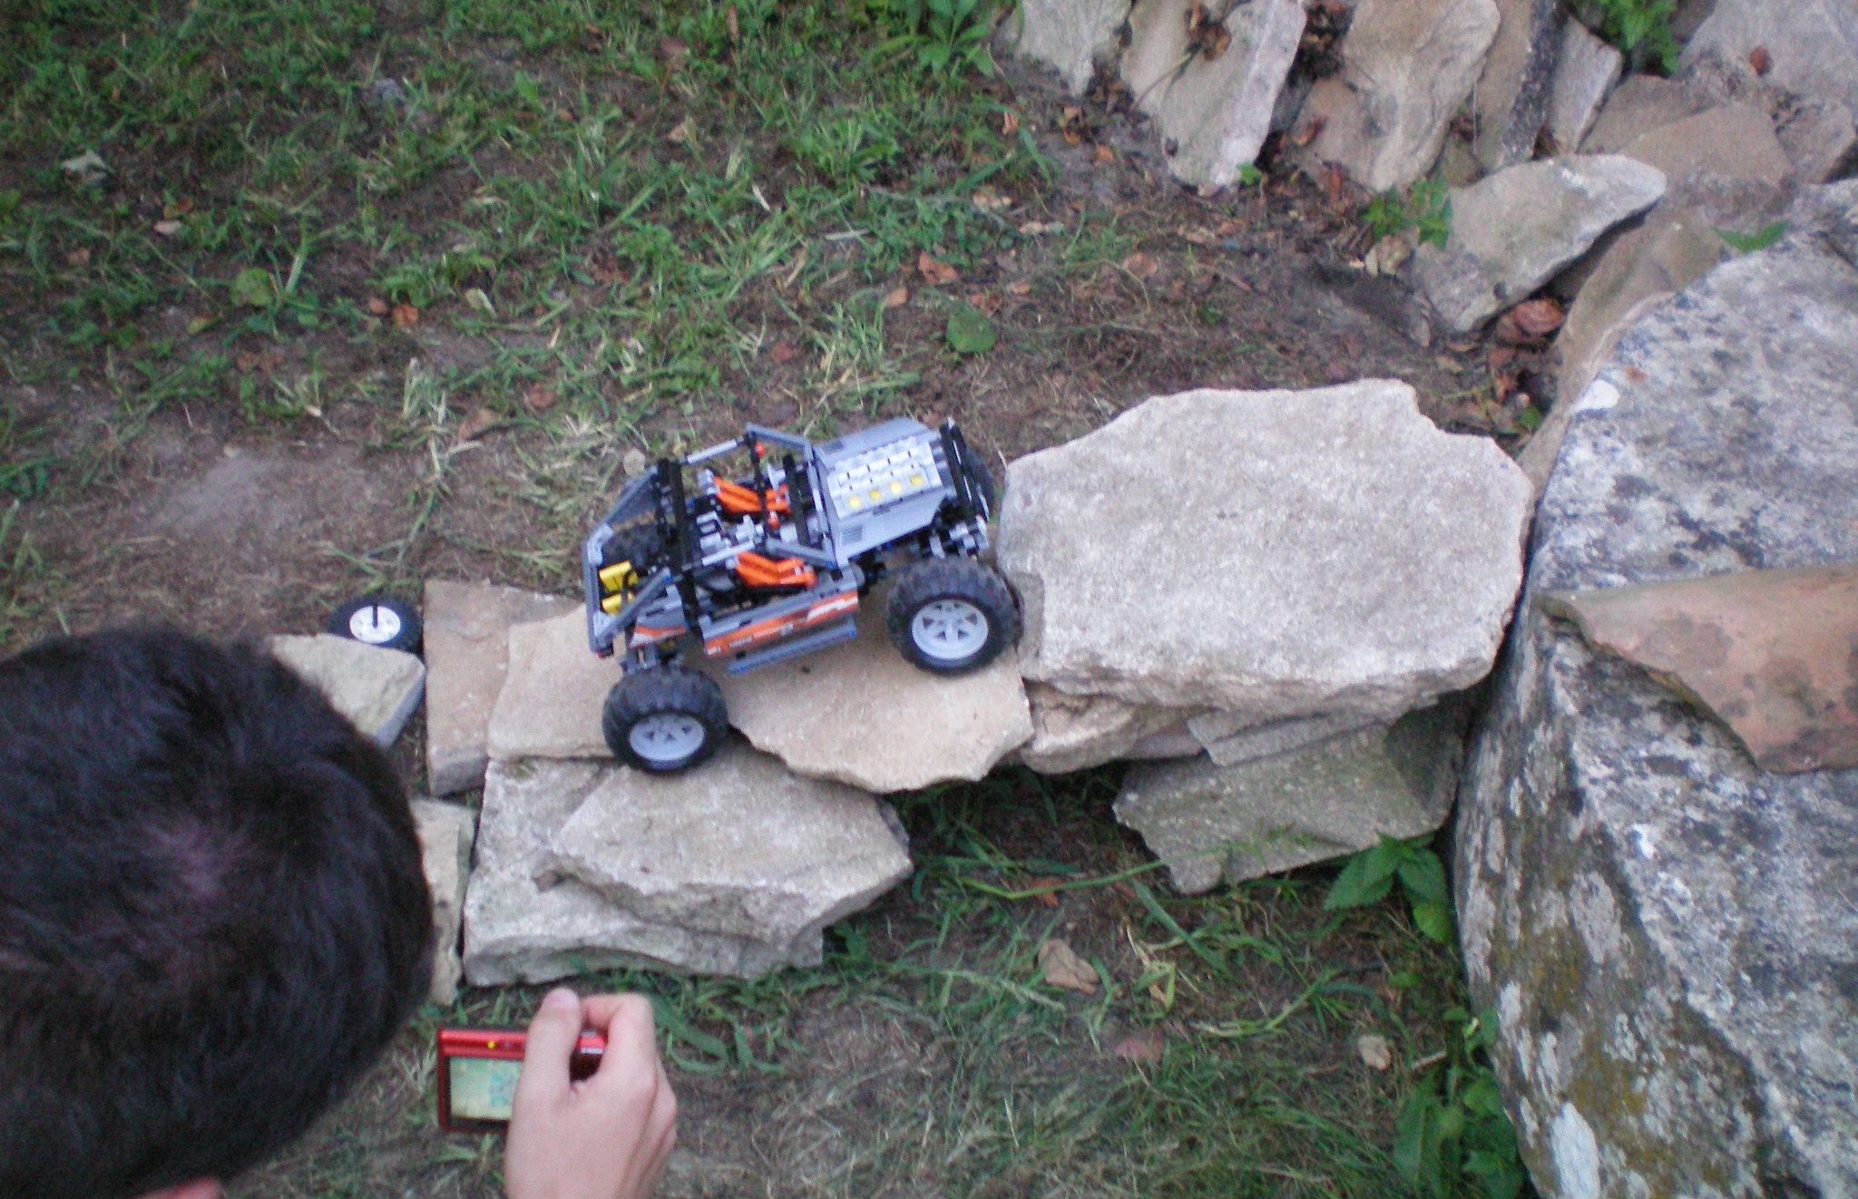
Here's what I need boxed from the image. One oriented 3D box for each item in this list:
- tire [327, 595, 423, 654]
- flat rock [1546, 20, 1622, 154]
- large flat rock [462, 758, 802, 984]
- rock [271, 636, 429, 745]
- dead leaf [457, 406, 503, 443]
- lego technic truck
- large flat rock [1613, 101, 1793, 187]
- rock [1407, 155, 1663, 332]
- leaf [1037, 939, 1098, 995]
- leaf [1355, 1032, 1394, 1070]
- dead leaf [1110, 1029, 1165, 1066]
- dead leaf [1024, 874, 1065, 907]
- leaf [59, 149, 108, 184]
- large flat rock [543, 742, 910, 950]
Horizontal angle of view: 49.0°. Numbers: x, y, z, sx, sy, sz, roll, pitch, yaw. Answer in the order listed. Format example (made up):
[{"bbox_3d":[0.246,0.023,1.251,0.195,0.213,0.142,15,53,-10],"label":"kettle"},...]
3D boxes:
[{"bbox_3d":[-0.477,0.027,1.756,0.081,0.028,0.081,7,47,0],"label":"tire"},{"bbox_3d":[0.765,-0.599,2.387,0.062,0.165,0.070,13,25,-6],"label":"flat rock"},{"bbox_3d":[-0.215,0.199,1.598,0.265,0.075,0.190,0,50,0],"label":"large flat rock"},{"bbox_3d":[-0.488,0.077,1.698,0.140,0.045,0.120,7,47,0],"label":"rock"},{"bbox_3d":[-0.426,-0.167,1.935,0.042,0.012,0.039,0,50,0],"label":"dead leaf"},{"bbox_3d":[-0.116,-0.026,1.532,0.325,0.178,0.190,-20,51,5],"label":"lego technic truck"},{"bbox_3d":[0.880,-0.513,2.305,0.185,0.055,0.125,-1,55,8],"label":"large flat rock"},{"bbox_3d":[0.600,-0.351,2.009,0.251,0.070,0.114,-28,77,3],"label":"rock"},{"bbox_3d":[0.108,0.284,1.583,0.031,0.018,0.050,-33,58,-31],"label":"leaf"},{"bbox_3d":[0.331,0.336,1.513,0.027,0.012,0.031,0,50,0],"label":"leaf"},{"bbox_3d":[0.157,0.338,1.541,0.042,0.015,0.033,7,47,0],"label":"dead leaf"},{"bbox_3d":[0.092,0.233,1.632,0.031,0.015,0.028,7,47,0],"label":"dead leaf"},{"bbox_3d":[-0.905,-0.463,2.183,0.049,0.015,0.042,0,50,0],"label":"leaf"},{"bbox_3d":[-0.151,0.177,1.554,0.265,0.060,0.160,3,47,-4],"label":"large flat rock"}]

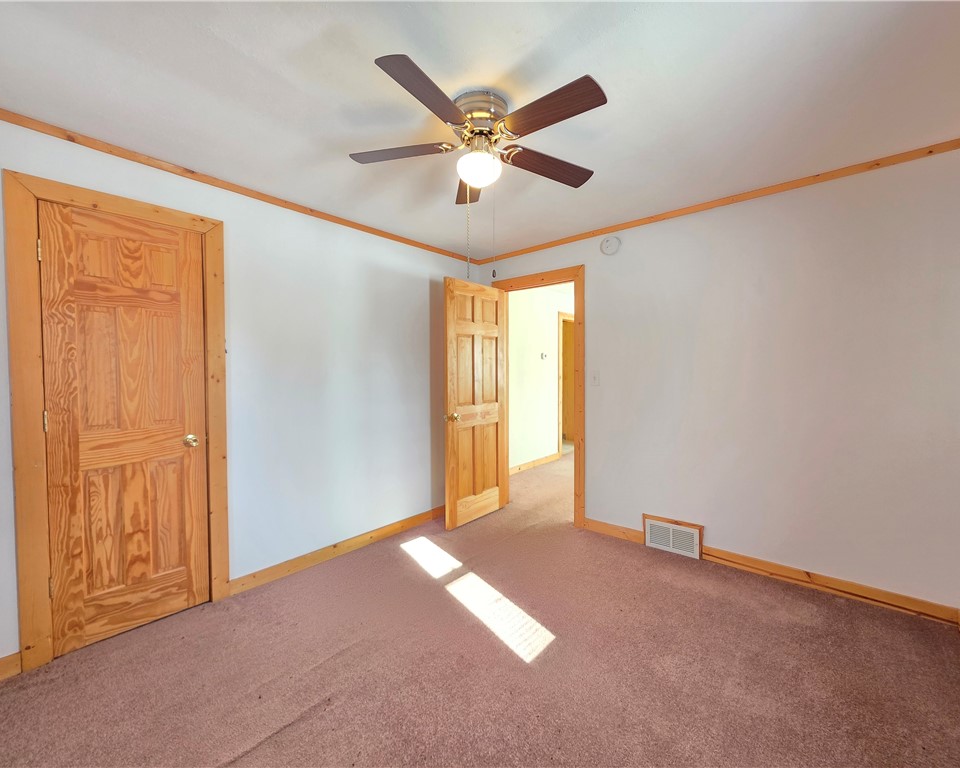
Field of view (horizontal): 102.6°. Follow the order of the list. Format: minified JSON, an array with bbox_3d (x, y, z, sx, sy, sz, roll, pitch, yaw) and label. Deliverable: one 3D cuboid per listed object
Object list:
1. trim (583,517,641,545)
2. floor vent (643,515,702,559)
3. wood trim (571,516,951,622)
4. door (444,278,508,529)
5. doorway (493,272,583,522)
[{"bbox_3d":[1.036,1.137,2.988,0.453,0.086,0.028,1,2,40],"label":"trim"},{"bbox_3d":[1.354,1.071,2.711,0.394,0.223,0.045,1,2,40],"label":"floor vent"},{"bbox_3d":[1.607,1.145,2.513,1.940,0.090,0.030,1,2,40],"label":"wood trim"},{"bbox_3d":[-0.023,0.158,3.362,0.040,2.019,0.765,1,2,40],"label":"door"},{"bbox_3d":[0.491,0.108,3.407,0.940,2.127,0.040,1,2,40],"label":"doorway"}]

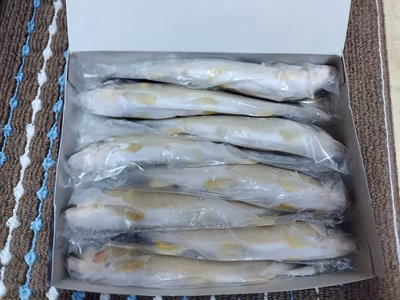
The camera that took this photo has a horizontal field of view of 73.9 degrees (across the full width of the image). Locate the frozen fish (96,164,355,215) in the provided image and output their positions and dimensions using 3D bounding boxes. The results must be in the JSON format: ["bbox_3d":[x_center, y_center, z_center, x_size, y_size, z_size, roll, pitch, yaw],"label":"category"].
[{"bbox_3d":[0.025,0.039,0.271,0.237,0.038,0.037,5,78,0],"label":"frozen fish"}]

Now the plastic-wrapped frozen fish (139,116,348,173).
[{"bbox_3d":[0.032,-0.014,0.260,0.227,0.034,0.034,7,79,-1],"label":"plastic-wrapped frozen fish"}]

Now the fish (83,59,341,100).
[{"bbox_3d":[0.017,-0.076,0.270,0.251,0.034,0.041,1,79,-2],"label":"fish"}]

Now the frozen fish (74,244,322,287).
[{"bbox_3d":[-0.004,0.105,0.234,0.223,0.034,0.033,2,79,-2],"label":"frozen fish"}]

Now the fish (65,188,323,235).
[{"bbox_3d":[-0.004,0.056,0.243,0.236,0.034,0.038,0,79,-2],"label":"fish"}]

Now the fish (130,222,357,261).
[{"bbox_3d":[0.032,0.082,0.239,0.225,0.034,0.035,2,79,-2],"label":"fish"}]

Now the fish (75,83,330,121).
[{"bbox_3d":[0.007,-0.043,0.263,0.255,0.034,0.035,4,79,-2],"label":"fish"}]

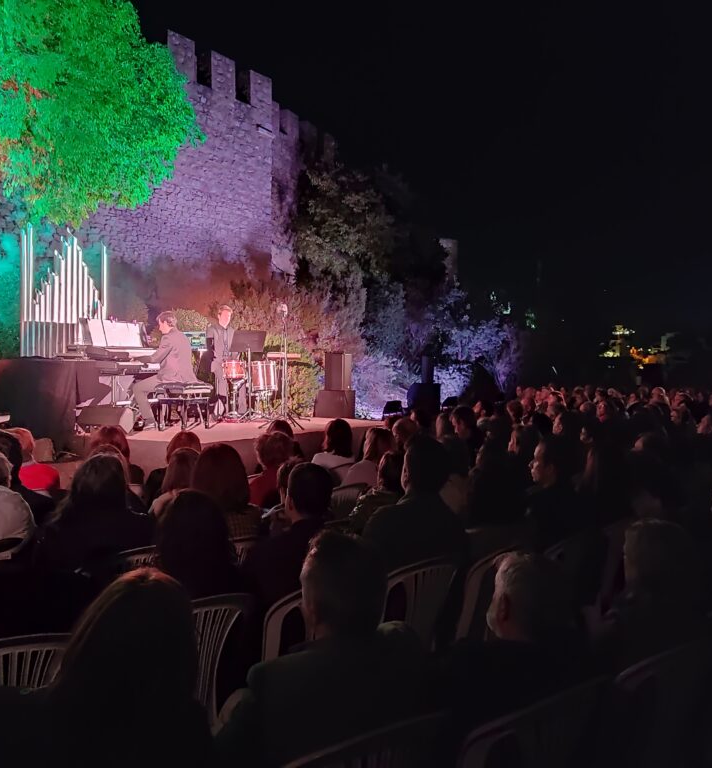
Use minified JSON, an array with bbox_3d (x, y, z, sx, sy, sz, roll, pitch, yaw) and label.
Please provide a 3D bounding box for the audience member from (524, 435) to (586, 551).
[{"bbox_3d":[0.900,0.870,3.850,0.750,1.220,0.500,0,0,30],"label":"audience member"}]

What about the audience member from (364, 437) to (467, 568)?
[{"bbox_3d":[0.140,0.885,3.360,0.740,1.350,0.540,1,1,43],"label":"audience member"}]

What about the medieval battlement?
[{"bbox_3d":[-2.600,-7.900,22.300,1.200,1.400,8.600,0,0,27],"label":"medieval battlement"}]

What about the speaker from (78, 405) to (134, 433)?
[{"bbox_3d":[-2.760,0.385,8.450,0.550,0.330,0.400,0,1,20],"label":"speaker"}]

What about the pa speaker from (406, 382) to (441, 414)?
[{"bbox_3d":[1.110,0.275,12.700,0.450,0.520,0.420,1,1,44],"label":"pa speaker"}]

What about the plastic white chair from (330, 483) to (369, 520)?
[{"bbox_3d":[-0.260,1.125,5.500,0.550,0.810,0.550,0,0,-43],"label":"plastic white chair"}]

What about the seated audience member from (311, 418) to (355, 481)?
[{"bbox_3d":[-0.250,0.900,6.580,0.480,1.240,0.720,-1,1,-43],"label":"seated audience member"}]

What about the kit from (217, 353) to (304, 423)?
[{"bbox_3d":[-1.450,0.050,11.650,1.150,1.050,0.700,0,1,-27],"label":"kit"}]

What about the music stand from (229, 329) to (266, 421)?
[{"bbox_3d":[-1.570,-0.130,11.100,0.520,1.300,0.480,0,0,-28],"label":"music stand"}]

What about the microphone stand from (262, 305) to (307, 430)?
[{"bbox_3d":[-0.940,-0.255,10.200,0.540,1.600,0.540,-1,1,-45],"label":"microphone stand"}]

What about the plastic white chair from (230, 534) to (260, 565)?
[{"bbox_3d":[-0.655,1.150,3.880,0.540,0.820,0.550,-1,1,-30],"label":"plastic white chair"}]

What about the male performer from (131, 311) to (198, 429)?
[{"bbox_3d":[-2.300,-0.170,9.250,0.850,1.380,0.550,0,0,14],"label":"male performer"}]

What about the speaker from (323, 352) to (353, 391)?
[{"bbox_3d":[-0.253,-0.185,11.400,0.310,0.560,0.320,1,1,30],"label":"speaker"}]

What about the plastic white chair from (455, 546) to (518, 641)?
[{"bbox_3d":[0.420,1.155,3.400,0.550,0.820,0.540,1,1,40],"label":"plastic white chair"}]

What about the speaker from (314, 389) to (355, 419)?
[{"bbox_3d":[-0.314,0.305,11.450,0.520,0.420,0.460,1,1,30],"label":"speaker"}]

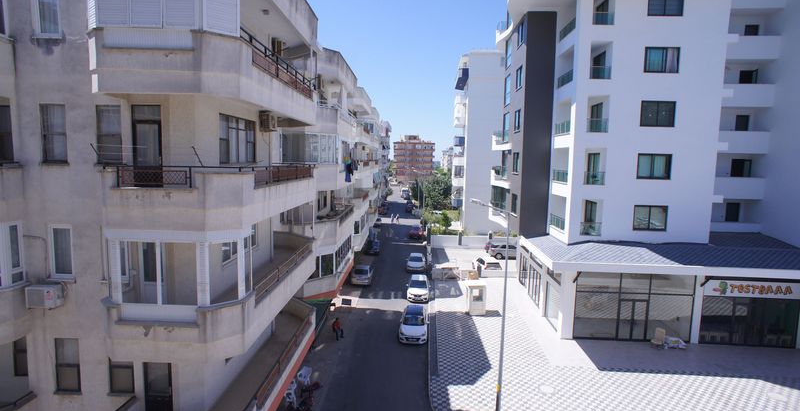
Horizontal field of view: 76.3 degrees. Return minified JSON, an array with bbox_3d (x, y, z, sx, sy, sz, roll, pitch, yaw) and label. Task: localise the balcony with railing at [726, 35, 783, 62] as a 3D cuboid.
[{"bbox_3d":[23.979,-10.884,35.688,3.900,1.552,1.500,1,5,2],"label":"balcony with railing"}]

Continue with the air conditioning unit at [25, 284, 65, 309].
[{"bbox_3d":[-9.750,2.500,13.976,0.800,0.560,0.300,1,5,1],"label":"air conditioning unit"}]

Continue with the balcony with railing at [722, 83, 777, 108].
[{"bbox_3d":[22.689,-7.305,34.089,3.733,1.487,1.300,2,6,3],"label":"balcony with railing"}]

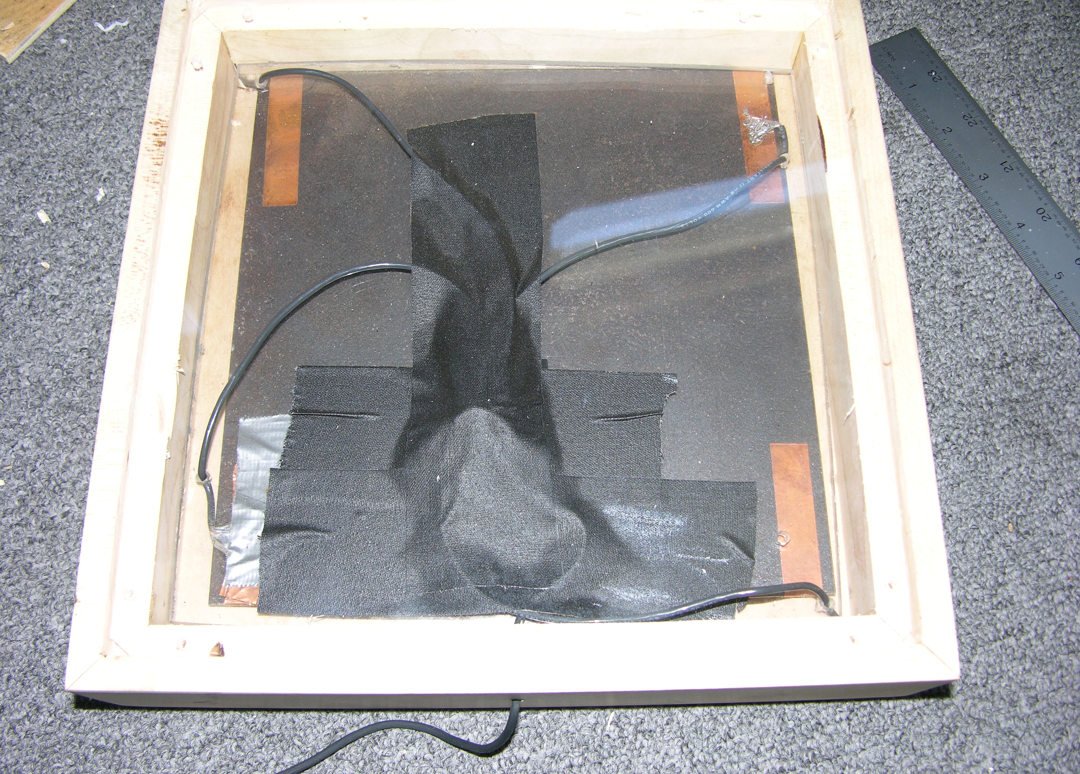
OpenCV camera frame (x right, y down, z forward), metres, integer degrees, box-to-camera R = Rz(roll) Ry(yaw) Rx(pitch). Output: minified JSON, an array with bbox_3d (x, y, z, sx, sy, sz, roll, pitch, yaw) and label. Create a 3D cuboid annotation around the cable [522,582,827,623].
[{"bbox_3d":[0.044,0.070,0.357,0.104,0.010,0.014,0,68,-1],"label":"cable"}]

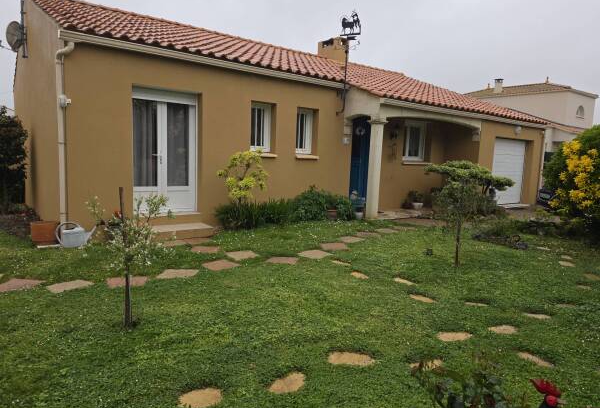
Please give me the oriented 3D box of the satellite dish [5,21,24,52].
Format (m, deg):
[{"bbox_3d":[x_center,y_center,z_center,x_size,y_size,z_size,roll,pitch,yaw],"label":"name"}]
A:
[{"bbox_3d":[-6.030,-3.538,8.423,0.220,0.630,0.600,1,7,-8],"label":"satellite dish"}]

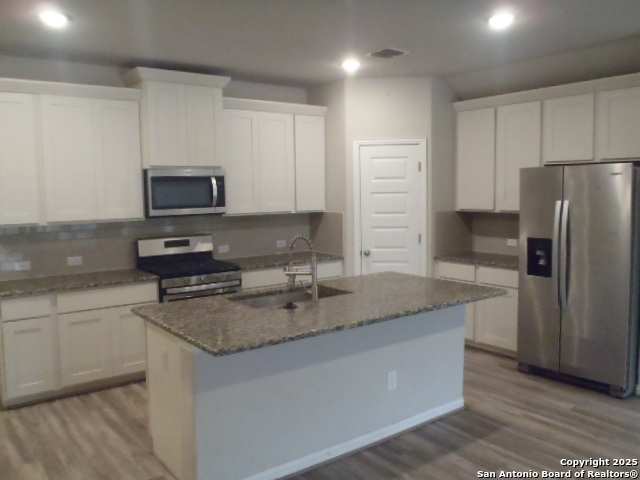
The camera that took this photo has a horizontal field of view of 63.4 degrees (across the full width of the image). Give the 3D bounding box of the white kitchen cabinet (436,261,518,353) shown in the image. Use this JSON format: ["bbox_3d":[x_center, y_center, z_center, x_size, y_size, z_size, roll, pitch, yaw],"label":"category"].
[{"bbox_3d":[1.793,0.648,5.345,0.623,0.828,1.010,-5,6,-36],"label":"white kitchen cabinet"}]

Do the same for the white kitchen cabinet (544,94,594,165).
[{"bbox_3d":[2.300,-0.975,4.630,0.335,0.590,0.480,-5,7,-36],"label":"white kitchen cabinet"}]

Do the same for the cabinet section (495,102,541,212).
[{"bbox_3d":[2.048,-0.795,5.124,0.325,1.045,0.485,-5,6,-36],"label":"cabinet section"}]

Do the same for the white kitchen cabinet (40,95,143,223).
[{"bbox_3d":[-1.999,-0.691,4.515,0.790,1.045,0.335,-5,6,-36],"label":"white kitchen cabinet"}]

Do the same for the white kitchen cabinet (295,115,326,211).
[{"bbox_3d":[-0.205,-0.835,5.777,0.400,1.038,0.340,-5,7,-36],"label":"white kitchen cabinet"}]

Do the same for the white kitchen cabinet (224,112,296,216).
[{"bbox_3d":[-0.706,-0.793,5.410,0.845,1.038,0.340,-5,7,-36],"label":"white kitchen cabinet"}]

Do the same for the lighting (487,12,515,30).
[{"bbox_3d":[1.246,-1.506,3.565,0.180,0.035,0.180,-5,7,-36],"label":"lighting"}]

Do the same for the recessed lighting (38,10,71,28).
[{"bbox_3d":[-1.748,-1.447,3.404,0.185,0.025,0.185,-5,6,-36],"label":"recessed lighting"}]

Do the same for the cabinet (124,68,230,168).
[{"bbox_3d":[-1.336,-1.104,4.908,0.883,0.840,0.440,-5,6,-36],"label":"cabinet"}]

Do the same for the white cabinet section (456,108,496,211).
[{"bbox_3d":[1.762,-0.826,5.516,0.325,1.045,0.480,-5,6,-36],"label":"white cabinet section"}]

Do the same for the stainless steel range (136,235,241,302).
[{"bbox_3d":[-1.214,0.575,4.897,0.757,1.178,0.680,-5,7,-36],"label":"stainless steel range"}]

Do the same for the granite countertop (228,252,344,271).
[{"bbox_3d":[-0.437,0.222,5.555,1.254,0.038,0.645,-5,6,-36],"label":"granite countertop"}]

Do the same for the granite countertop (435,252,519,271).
[{"bbox_3d":[1.783,0.217,5.296,0.641,0.038,1.020,-5,6,-36],"label":"granite countertop"}]

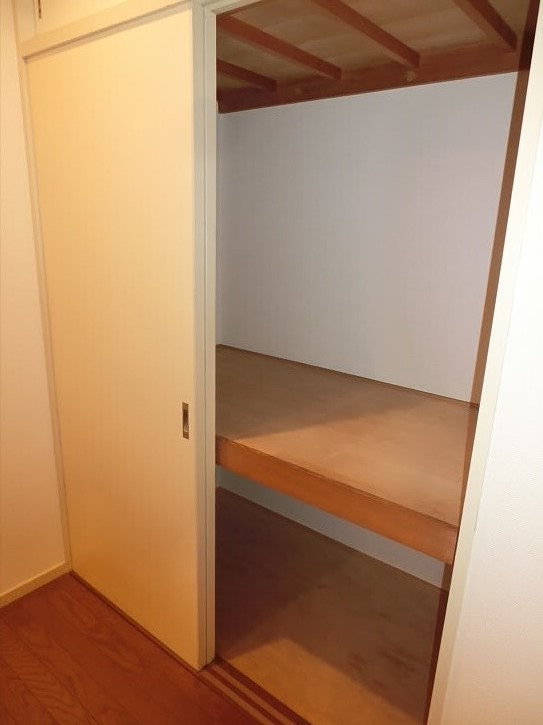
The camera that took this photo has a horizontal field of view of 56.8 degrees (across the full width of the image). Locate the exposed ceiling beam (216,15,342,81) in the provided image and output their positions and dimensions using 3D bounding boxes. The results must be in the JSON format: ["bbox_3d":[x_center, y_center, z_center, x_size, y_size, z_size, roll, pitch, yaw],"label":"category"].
[{"bbox_3d":[0.018,-0.972,1.553,0.045,0.036,0.699,14,19,36],"label":"exposed ceiling beam"}]

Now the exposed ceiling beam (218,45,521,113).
[{"bbox_3d":[0.331,-0.990,1.756,1.419,0.092,0.033,14,19,36],"label":"exposed ceiling beam"}]

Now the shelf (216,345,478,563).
[{"bbox_3d":[0.078,0.175,1.759,1.467,0.095,0.786,14,19,36],"label":"shelf"}]

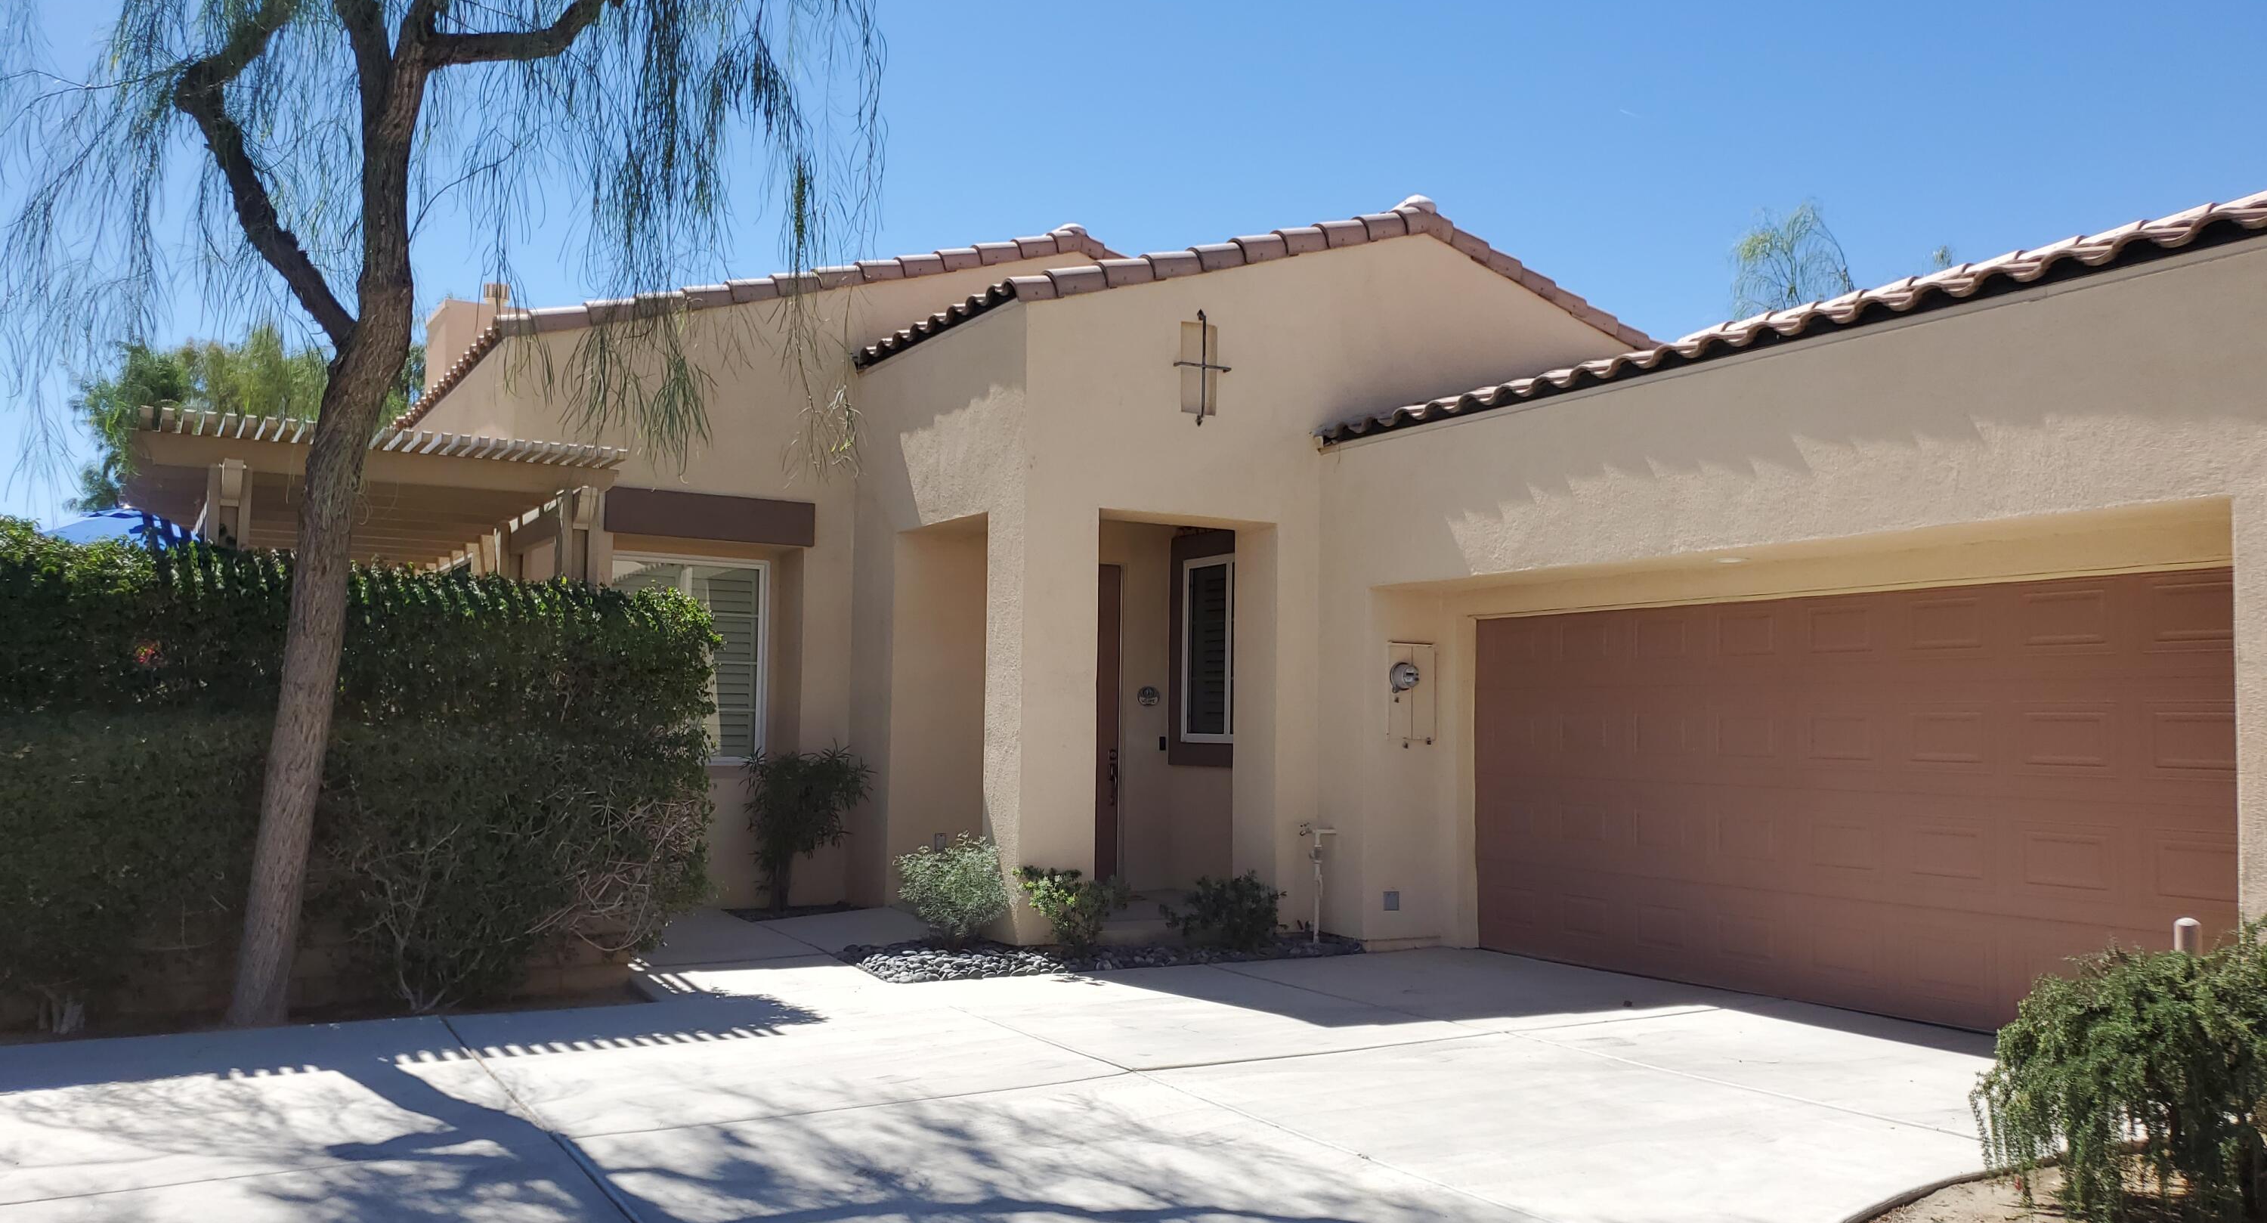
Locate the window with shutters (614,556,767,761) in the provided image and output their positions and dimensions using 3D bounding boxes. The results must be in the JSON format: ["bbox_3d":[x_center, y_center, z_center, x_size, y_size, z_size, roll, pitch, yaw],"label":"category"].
[{"bbox_3d":[-3.134,0.332,11.995,1.140,1.425,0.120,3,-5,-31],"label":"window with shutters"}]

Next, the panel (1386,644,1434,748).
[{"bbox_3d":[1.807,0.522,10.708,0.401,0.621,0.150,3,-5,-31],"label":"panel"}]

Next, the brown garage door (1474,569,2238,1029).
[{"bbox_3d":[3.391,0.954,8.738,0.080,2.080,4.700,3,-5,-31],"label":"brown garage door"}]

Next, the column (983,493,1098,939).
[{"bbox_3d":[-0.563,0.673,10.307,0.523,2.650,0.475,3,-5,-31],"label":"column"}]

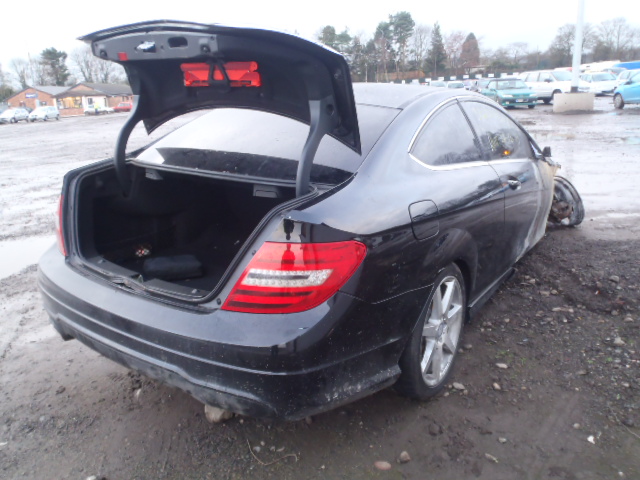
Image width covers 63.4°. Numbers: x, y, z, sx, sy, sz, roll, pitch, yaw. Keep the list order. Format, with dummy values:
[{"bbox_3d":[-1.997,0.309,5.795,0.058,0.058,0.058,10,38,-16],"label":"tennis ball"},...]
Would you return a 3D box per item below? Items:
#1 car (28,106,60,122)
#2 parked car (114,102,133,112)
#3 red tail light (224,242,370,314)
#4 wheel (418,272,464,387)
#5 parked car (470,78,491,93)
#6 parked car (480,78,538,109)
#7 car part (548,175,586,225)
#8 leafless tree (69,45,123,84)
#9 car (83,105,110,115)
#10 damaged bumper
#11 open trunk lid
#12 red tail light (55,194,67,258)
[{"bbox_3d":[-28.100,-12.930,53.000,1.690,1.470,3.950,-5,16,-7],"label":"car"},{"bbox_3d":[-28.061,-18.684,73.000,4.000,1.400,1.680,-3,16,1],"label":"parked car"},{"bbox_3d":[-0.090,0.109,1.704,0.360,0.255,0.340,7,17,26],"label":"red tail light"},{"bbox_3d":[0.478,0.394,2.368,0.200,0.490,0.490,12,20,33],"label":"wheel"},{"bbox_3d":[10.321,-9.386,32.679,1.720,1.430,4.200,-3,16,1],"label":"parked car"},{"bbox_3d":[9.550,-7.480,26.400,1.690,1.370,4.100,-2,16,5],"label":"parked car"},{"bbox_3d":[2.250,-0.356,4.720,0.240,0.480,0.450,-16,18,-8],"label":"car part"},{"bbox_3d":[-37.799,-27.480,88.890,8.800,10.800,7.920,-11,18,-25],"label":"leafless tree"},{"bbox_3d":[-29.950,-17.645,70.000,4.100,1.420,1.700,-6,16,-7],"label":"car"},{"bbox_3d":[-0.532,0.281,2.241,1.760,0.500,0.780,12,20,33],"label":"damaged bumper"},{"bbox_3d":[-0.504,-0.514,2.091,1.310,0.680,0.570,10,19,34],"label":"open trunk lid"},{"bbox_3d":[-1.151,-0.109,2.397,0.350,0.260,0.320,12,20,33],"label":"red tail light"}]

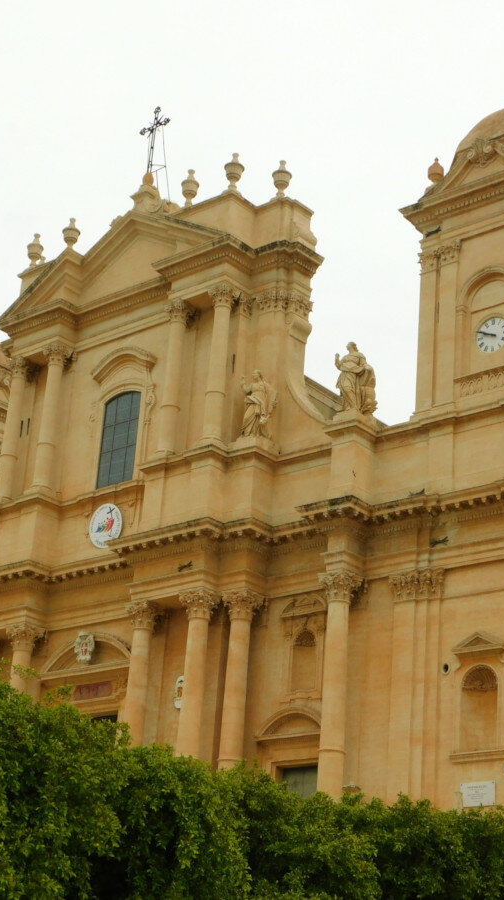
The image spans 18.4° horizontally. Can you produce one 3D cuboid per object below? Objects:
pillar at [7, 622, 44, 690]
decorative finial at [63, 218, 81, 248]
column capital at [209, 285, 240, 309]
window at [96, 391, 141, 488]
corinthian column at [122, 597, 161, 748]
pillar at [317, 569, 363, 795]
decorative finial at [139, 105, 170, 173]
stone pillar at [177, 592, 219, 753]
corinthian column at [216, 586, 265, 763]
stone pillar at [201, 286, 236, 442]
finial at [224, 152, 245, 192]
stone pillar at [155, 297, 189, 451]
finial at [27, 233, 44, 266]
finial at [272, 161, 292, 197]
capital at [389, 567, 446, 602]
[{"bbox_3d":[-9.289,10.951,59.557,1.100,8.900,1.100,-15,-29,38],"label":"pillar"},{"bbox_3d":[-8.548,-10.073,73.479,0.844,1.980,0.844,4,-23,2],"label":"decorative finial"},{"bbox_3d":[-1.079,-5.871,60.125,0.920,0.950,0.920,-15,-29,38],"label":"column capital"},{"bbox_3d":[-5.274,-0.465,62.806,2.050,4.050,0.300,-15,-29,38],"label":"window"},{"bbox_3d":[-4.239,9.620,55.408,1.100,8.900,1.100,-15,-29,38],"label":"corinthian column"},{"bbox_3d":[2.525,8.007,48.566,1.059,8.643,1.059,-14,-29,38],"label":"pillar"},{"bbox_3d":[-4.610,-14.589,73.477,1.740,3.610,0.218,-15,-29,38],"label":"decorative finial"},{"bbox_3d":[-2.036,8.803,51.341,1.059,8.643,1.059,-14,-29,38],"label":"stone pillar"},{"bbox_3d":[-0.672,9.103,53.488,1.100,8.900,1.100,-15,-29,38],"label":"corinthian column"},{"bbox_3d":[-1.368,-3.332,63.514,0.848,7.308,0.848,4,-23,2],"label":"stone pillar"},{"bbox_3d":[-0.730,-11.910,66.987,0.853,1.980,0.853,4,-23,2],"label":"finial"},{"bbox_3d":[-3.150,-2.763,60.545,0.950,6.650,0.950,4,-23,2],"label":"stone pillar"},{"bbox_3d":[-9.728,-8.902,69.813,0.770,1.880,0.770,4,-23,2],"label":"finial"},{"bbox_3d":[1.305,-11.680,67.270,0.853,1.980,0.853,4,-23,2],"label":"finial"},{"bbox_3d":[5.168,4.247,48.953,2.079,1.039,0.539,-14,-29,38],"label":"capital"}]

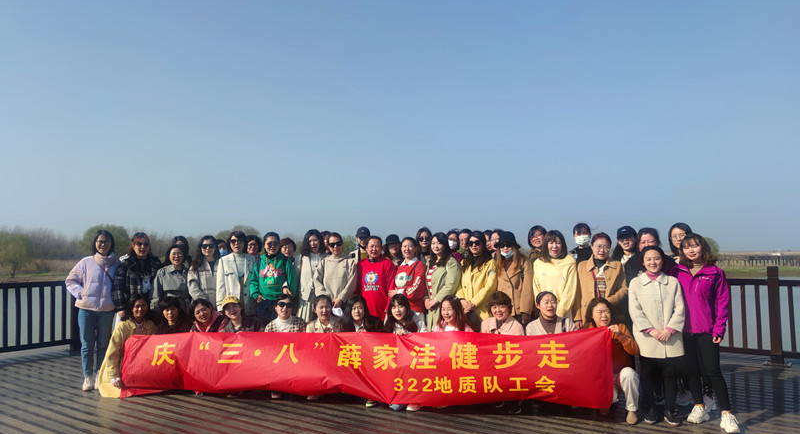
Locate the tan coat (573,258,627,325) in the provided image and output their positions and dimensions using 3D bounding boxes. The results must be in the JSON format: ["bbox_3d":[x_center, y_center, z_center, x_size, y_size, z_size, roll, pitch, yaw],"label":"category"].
[{"bbox_3d":[1.945,0.765,5.380,0.510,0.800,0.300,-1,-4,10],"label":"tan coat"}]

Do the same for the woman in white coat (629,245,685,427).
[{"bbox_3d":[2.289,1.027,4.950,0.490,1.560,0.360,-1,-3,7],"label":"woman in white coat"}]

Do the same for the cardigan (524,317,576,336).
[{"bbox_3d":[1.378,1.147,5.017,0.480,0.530,0.350,-1,-4,12],"label":"cardigan"}]

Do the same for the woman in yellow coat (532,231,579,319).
[{"bbox_3d":[1.519,0.968,5.420,0.470,1.660,0.320,-1,-4,8],"label":"woman in yellow coat"}]

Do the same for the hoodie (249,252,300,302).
[{"bbox_3d":[-1.342,0.662,5.930,0.510,0.560,0.290,0,-4,-4],"label":"hoodie"}]

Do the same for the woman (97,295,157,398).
[{"bbox_3d":[-2.867,1.367,5.880,0.580,1.030,0.650,1,-3,-18],"label":"woman"}]

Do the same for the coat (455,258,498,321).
[{"bbox_3d":[0.772,0.840,5.600,0.460,0.860,0.300,-1,-4,16],"label":"coat"}]

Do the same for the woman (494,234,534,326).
[{"bbox_3d":[1.160,0.982,5.620,0.480,1.660,0.320,-1,-4,12],"label":"woman"}]

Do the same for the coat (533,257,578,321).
[{"bbox_3d":[1.542,0.698,5.467,0.470,0.650,0.300,-1,-4,14],"label":"coat"}]

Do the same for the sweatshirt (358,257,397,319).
[{"bbox_3d":[-0.248,0.794,6.120,0.450,0.680,0.310,-1,-3,6],"label":"sweatshirt"}]

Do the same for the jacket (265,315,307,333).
[{"bbox_3d":[-1.146,1.257,5.550,0.450,0.550,0.380,0,-4,-3],"label":"jacket"}]

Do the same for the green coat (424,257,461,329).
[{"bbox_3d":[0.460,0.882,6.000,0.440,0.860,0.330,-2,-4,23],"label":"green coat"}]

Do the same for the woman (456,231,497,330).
[{"bbox_3d":[0.789,0.983,5.599,0.460,1.654,0.310,-1,-4,19],"label":"woman"}]

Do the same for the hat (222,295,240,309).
[{"bbox_3d":[-1.778,0.897,5.820,0.175,0.130,0.240,7,12,9],"label":"hat"}]

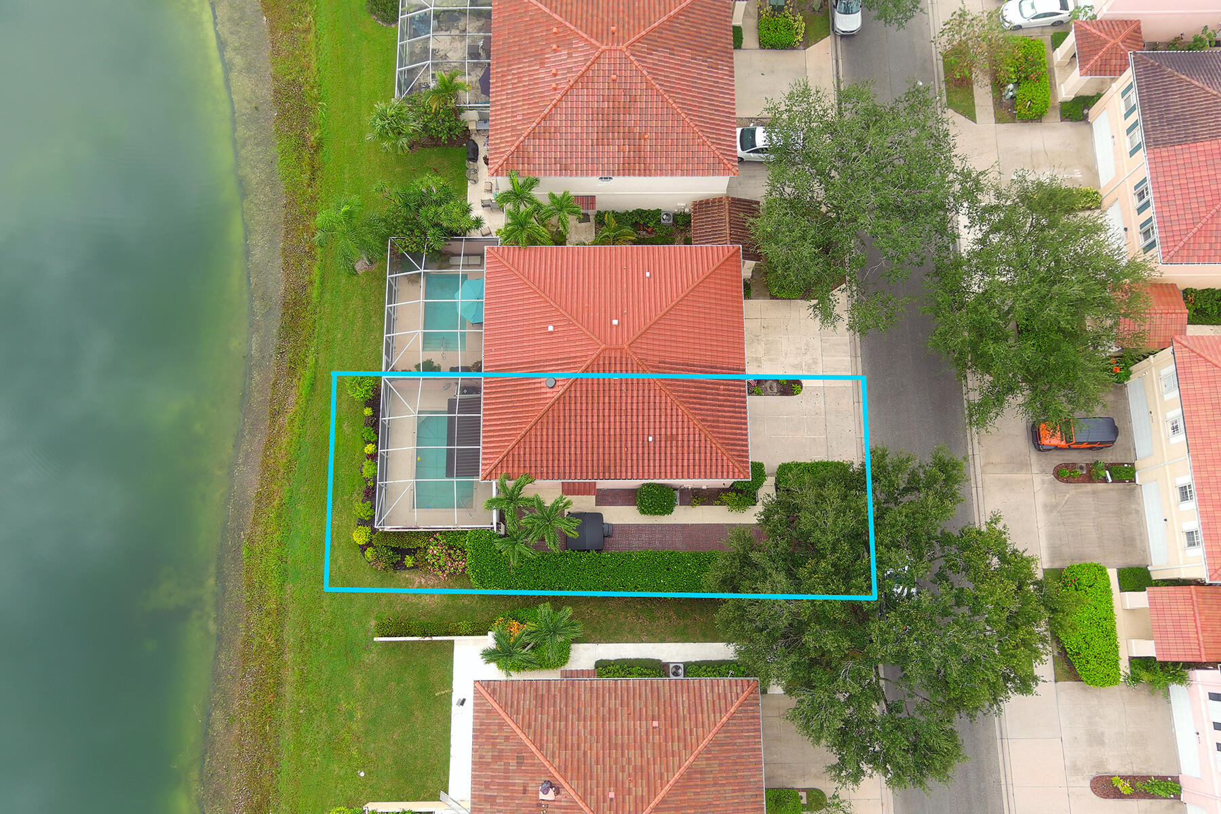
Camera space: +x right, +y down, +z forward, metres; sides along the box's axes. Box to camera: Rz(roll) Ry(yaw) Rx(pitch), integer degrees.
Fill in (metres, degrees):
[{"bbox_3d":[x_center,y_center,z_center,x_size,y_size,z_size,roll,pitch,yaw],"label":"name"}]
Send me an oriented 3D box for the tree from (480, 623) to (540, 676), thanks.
[{"bbox_3d":[-5.168,13.011,52.746,3.145,5.307,2.752,0,77,0],"label":"tree"}]

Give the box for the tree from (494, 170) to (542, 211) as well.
[{"bbox_3d":[-5.109,-11.866,58.143,2.850,5.798,2.555,0,77,0],"label":"tree"}]

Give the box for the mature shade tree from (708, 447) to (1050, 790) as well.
[{"bbox_3d":[14.191,11.031,52.658,17.841,11.000,17.844,0,77,0],"label":"mature shade tree"}]

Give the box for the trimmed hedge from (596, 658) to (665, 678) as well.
[{"bbox_3d":[1.113,15.111,56.783,3.900,1.000,1.130,0,77,0],"label":"trimmed hedge"}]

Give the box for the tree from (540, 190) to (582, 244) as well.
[{"bbox_3d":[-2.891,-10.511,57.949,2.555,5.602,2.850,0,77,0],"label":"tree"}]

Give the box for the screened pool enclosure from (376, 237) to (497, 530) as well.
[{"bbox_3d":[-9.757,-1.517,57.001,6.535,3.390,17.051,0,77,0],"label":"screened pool enclosure"}]

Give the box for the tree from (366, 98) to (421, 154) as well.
[{"bbox_3d":[-12.955,-16.728,60.058,3.341,4.128,3.440,0,77,0],"label":"tree"}]

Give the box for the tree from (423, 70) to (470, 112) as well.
[{"bbox_3d":[-9.872,-18.912,60.723,2.850,3.833,2.752,0,77,0],"label":"tree"}]

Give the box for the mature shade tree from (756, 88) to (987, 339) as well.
[{"bbox_3d":[14.224,-10.591,55.800,12.972,10.024,13.955,0,77,0],"label":"mature shade tree"}]

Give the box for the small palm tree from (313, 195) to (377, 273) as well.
[{"bbox_3d":[-14.920,-9.373,57.117,3.735,6.585,4.128,0,77,0],"label":"small palm tree"}]

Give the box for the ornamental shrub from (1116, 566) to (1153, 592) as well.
[{"bbox_3d":[31.029,10.214,58.078,1.768,1.000,1.542,0,77,0],"label":"ornamental shrub"}]

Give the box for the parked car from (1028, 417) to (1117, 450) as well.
[{"bbox_3d":[27.113,1.550,57.314,4.800,1.840,1.900,0,77,0],"label":"parked car"}]

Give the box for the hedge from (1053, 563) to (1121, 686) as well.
[{"bbox_3d":[27.592,12.652,57.384,3.137,1.250,7.016,0,77,0],"label":"hedge"}]

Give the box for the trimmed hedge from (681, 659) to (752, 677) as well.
[{"bbox_3d":[6.013,14.626,54.653,3.747,1.000,1.105,0,77,0],"label":"trimmed hedge"}]

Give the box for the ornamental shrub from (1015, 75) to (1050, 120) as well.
[{"bbox_3d":[27.685,-20.357,64.748,2.035,1.200,2.730,0,77,0],"label":"ornamental shrub"}]

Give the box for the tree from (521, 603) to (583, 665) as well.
[{"bbox_3d":[-3.139,12.612,54.850,3.330,5.800,3.245,0,77,0],"label":"tree"}]

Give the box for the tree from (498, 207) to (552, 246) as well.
[{"bbox_3d":[-4.854,-9.646,58.967,3.203,7.400,2.346,0,77,0],"label":"tree"}]

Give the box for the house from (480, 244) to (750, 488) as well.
[{"bbox_3d":[0.203,-2.225,56.660,14.680,8.750,13.570,0,77,0],"label":"house"}]

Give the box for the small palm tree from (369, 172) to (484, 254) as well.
[{"bbox_3d":[-11.143,-11.444,60.655,6.918,4.800,5.006,0,77,0],"label":"small palm tree"}]

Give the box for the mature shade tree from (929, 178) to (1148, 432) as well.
[{"bbox_3d":[24.729,-6.017,57.288,12.321,9.500,14.983,0,77,0],"label":"mature shade tree"}]

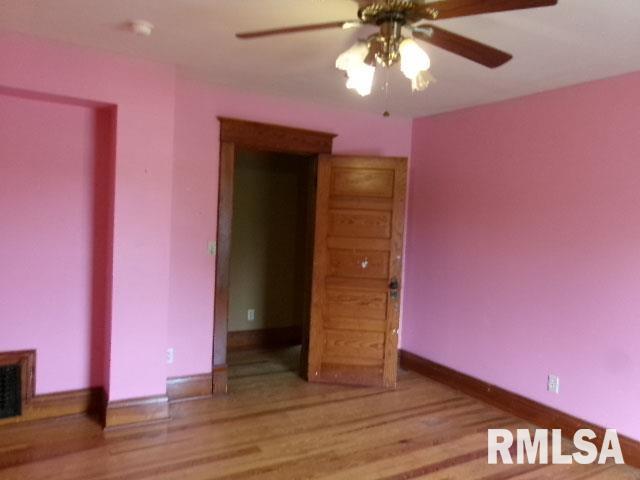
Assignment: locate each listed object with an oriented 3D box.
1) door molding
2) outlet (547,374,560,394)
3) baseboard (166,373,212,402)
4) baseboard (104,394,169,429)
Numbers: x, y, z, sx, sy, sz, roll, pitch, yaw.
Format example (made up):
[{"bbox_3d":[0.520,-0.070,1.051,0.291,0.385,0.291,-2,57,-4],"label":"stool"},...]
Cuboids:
[{"bbox_3d":[-0.395,0.151,4.271,1.110,2.211,0.160,1,3,-32],"label":"door molding"},{"bbox_3d":[1.676,1.038,3.581,0.014,0.120,0.076,1,3,-32],"label":"outlet"},{"bbox_3d":[-1.032,1.156,3.903,0.392,0.187,0.030,1,3,-32],"label":"baseboard"},{"bbox_3d":[-1.248,1.173,3.430,0.420,0.182,0.030,1,3,-32],"label":"baseboard"}]

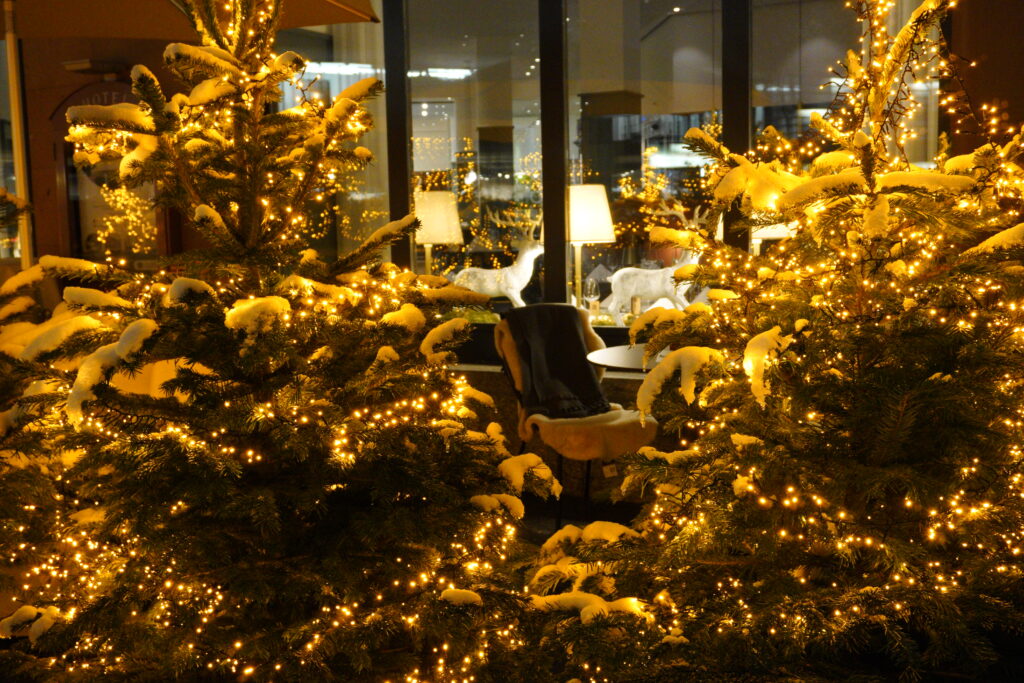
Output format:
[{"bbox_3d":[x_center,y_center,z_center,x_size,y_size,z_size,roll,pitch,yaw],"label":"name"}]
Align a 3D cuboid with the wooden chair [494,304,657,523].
[{"bbox_3d":[0.247,0.319,4.300,0.480,0.880,0.550,-5,7,-32],"label":"wooden chair"}]

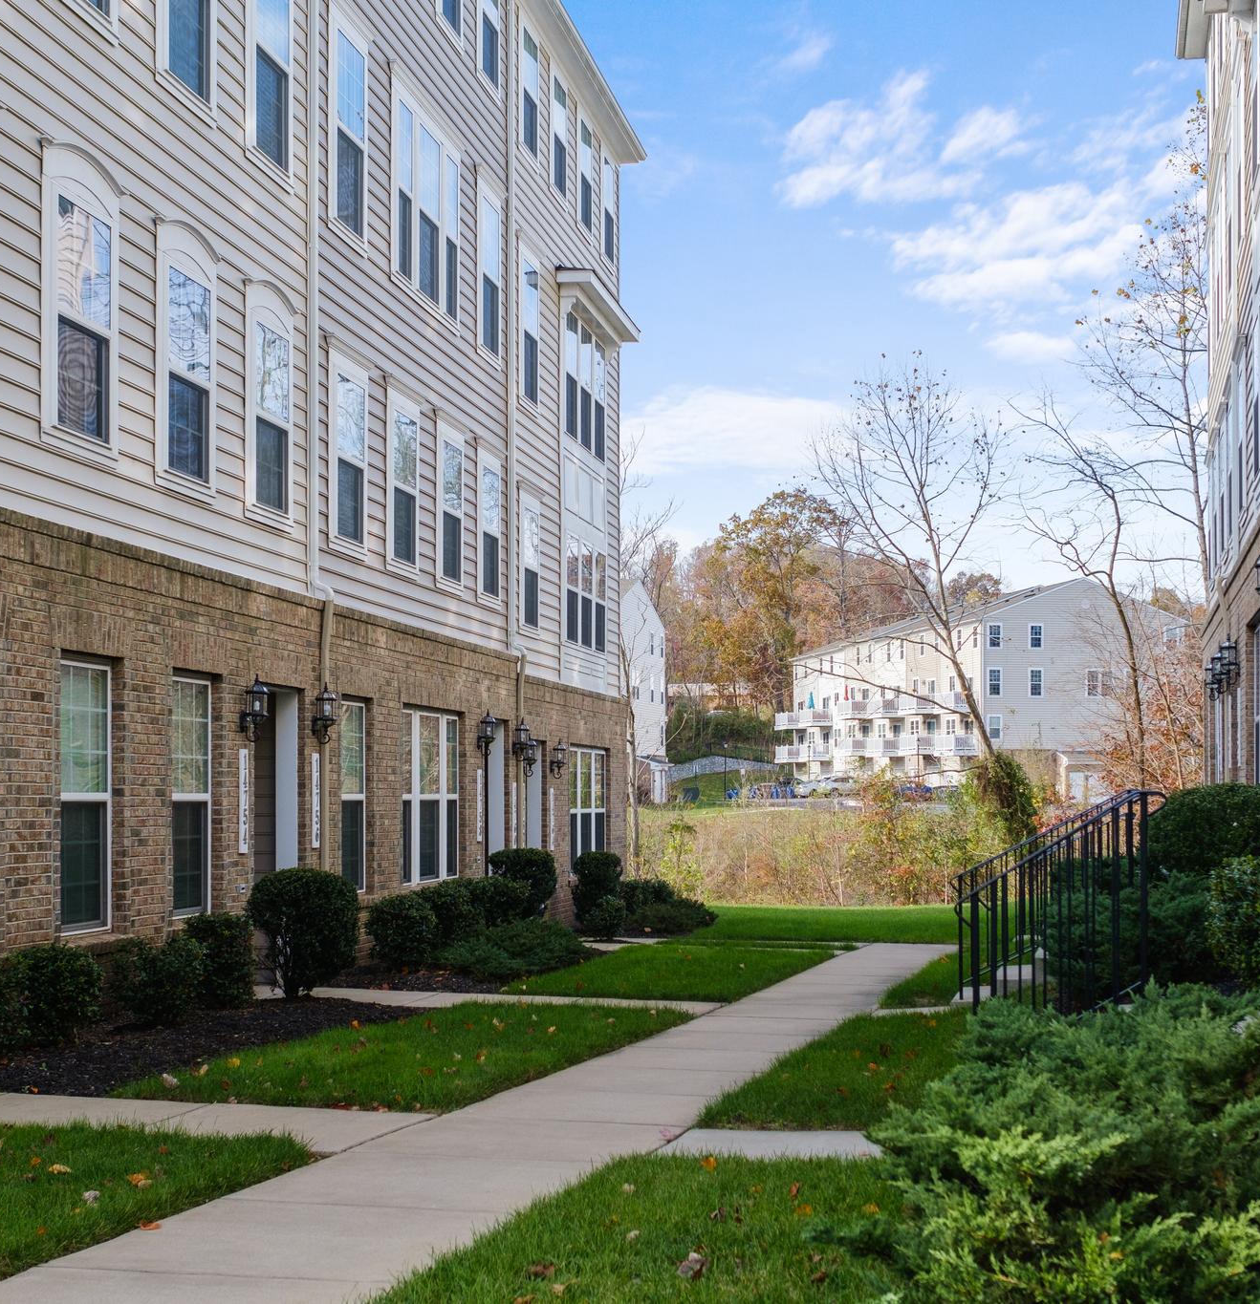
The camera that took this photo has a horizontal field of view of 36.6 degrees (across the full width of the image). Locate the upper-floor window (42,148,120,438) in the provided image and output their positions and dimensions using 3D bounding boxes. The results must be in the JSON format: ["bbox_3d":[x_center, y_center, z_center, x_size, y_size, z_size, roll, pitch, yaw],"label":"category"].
[{"bbox_3d":[-3.502,-2.201,12.160,0.110,1.737,1.007,0,-2,11],"label":"upper-floor window"}]

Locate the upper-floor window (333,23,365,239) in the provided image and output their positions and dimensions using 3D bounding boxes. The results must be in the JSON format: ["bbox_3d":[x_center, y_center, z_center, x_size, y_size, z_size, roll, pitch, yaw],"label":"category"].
[{"bbox_3d":[-2.516,-4.680,17.056,0.110,1.815,0.973,0,-2,11],"label":"upper-floor window"}]

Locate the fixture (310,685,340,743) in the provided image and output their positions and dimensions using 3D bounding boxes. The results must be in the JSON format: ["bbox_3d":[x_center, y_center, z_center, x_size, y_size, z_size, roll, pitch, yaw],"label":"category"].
[{"bbox_3d":[-2.787,0.573,17.380,0.250,0.550,0.220,0,-2,11],"label":"fixture"}]

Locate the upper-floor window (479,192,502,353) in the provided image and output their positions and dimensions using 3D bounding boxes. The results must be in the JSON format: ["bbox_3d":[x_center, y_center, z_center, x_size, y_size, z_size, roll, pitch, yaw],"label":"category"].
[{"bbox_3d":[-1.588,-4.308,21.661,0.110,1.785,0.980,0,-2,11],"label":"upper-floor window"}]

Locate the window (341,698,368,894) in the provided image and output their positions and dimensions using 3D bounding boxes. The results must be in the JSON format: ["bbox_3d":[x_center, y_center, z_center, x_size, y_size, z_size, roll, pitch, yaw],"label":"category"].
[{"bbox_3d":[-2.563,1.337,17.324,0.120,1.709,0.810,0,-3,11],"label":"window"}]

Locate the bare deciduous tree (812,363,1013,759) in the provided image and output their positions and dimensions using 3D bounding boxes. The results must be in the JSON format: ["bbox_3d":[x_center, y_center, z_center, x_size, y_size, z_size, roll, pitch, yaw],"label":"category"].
[{"bbox_3d":[6.845,-1.492,46.414,4.843,11.503,4.641,0,-2,0],"label":"bare deciduous tree"}]

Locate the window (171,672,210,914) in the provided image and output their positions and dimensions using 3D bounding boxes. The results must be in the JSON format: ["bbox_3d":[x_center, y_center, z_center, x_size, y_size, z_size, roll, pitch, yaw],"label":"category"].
[{"bbox_3d":[-3.508,1.163,15.073,0.100,1.850,0.860,0,-2,11],"label":"window"}]

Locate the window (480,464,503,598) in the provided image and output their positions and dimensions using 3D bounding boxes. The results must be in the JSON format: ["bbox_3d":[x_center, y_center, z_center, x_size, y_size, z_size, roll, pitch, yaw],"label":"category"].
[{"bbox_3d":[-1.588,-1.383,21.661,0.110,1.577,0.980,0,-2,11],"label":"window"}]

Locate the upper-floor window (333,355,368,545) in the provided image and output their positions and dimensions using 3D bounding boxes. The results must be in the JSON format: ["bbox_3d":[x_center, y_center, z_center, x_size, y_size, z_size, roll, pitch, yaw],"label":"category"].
[{"bbox_3d":[-2.549,-1.808,17.343,0.120,1.617,1.017,0,-3,11],"label":"upper-floor window"}]

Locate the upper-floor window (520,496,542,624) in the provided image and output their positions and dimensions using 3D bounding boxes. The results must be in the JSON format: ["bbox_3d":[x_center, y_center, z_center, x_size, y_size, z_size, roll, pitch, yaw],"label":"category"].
[{"bbox_3d":[-1.228,-1.087,23.599,0.110,1.589,0.980,0,-2,11],"label":"upper-floor window"}]

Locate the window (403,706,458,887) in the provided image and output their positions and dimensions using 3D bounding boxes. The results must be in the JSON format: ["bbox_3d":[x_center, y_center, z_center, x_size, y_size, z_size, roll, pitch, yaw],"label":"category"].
[{"bbox_3d":[-2.284,1.652,21.694,0.120,1.917,2.220,0,-2,11],"label":"window"}]

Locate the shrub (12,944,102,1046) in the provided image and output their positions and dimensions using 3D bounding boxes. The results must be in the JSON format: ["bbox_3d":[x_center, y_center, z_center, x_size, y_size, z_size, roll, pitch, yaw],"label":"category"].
[{"bbox_3d":[-3.582,2.143,11.900,0.600,0.640,0.600,0,-2,11],"label":"shrub"}]

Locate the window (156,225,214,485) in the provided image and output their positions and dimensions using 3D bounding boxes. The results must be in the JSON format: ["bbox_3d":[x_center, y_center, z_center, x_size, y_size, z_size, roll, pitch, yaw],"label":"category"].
[{"bbox_3d":[-3.190,-2.083,13.710,0.110,1.737,1.017,0,-2,11],"label":"window"}]

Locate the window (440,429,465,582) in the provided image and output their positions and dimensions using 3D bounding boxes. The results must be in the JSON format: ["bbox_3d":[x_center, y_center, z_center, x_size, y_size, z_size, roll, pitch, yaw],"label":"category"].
[{"bbox_3d":[-2.082,-1.647,22.192,0.100,1.700,1.000,0,-2,11],"label":"window"}]

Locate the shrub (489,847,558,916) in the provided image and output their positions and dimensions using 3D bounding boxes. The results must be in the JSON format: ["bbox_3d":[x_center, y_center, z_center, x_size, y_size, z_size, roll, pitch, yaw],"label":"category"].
[{"bbox_3d":[-1.308,2.955,23.409,0.797,1.059,0.797,0,-2,11],"label":"shrub"}]

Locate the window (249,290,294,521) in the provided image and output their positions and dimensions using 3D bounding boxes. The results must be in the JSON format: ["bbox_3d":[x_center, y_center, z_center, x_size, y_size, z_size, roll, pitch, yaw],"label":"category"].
[{"bbox_3d":[-3.158,-2.164,16.719,0.120,1.947,1.059,0,-2,11],"label":"window"}]

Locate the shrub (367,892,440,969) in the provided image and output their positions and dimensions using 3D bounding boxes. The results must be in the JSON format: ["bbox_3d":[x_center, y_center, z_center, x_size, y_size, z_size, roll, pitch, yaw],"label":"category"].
[{"bbox_3d":[-2.220,2.721,18.600,0.700,0.740,0.700,0,-2,0],"label":"shrub"}]

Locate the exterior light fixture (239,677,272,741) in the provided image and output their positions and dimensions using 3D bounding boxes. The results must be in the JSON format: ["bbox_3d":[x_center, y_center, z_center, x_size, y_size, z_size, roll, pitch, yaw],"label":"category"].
[{"bbox_3d":[-2.847,0.437,14.599,0.230,0.490,0.190,0,-3,11],"label":"exterior light fixture"}]

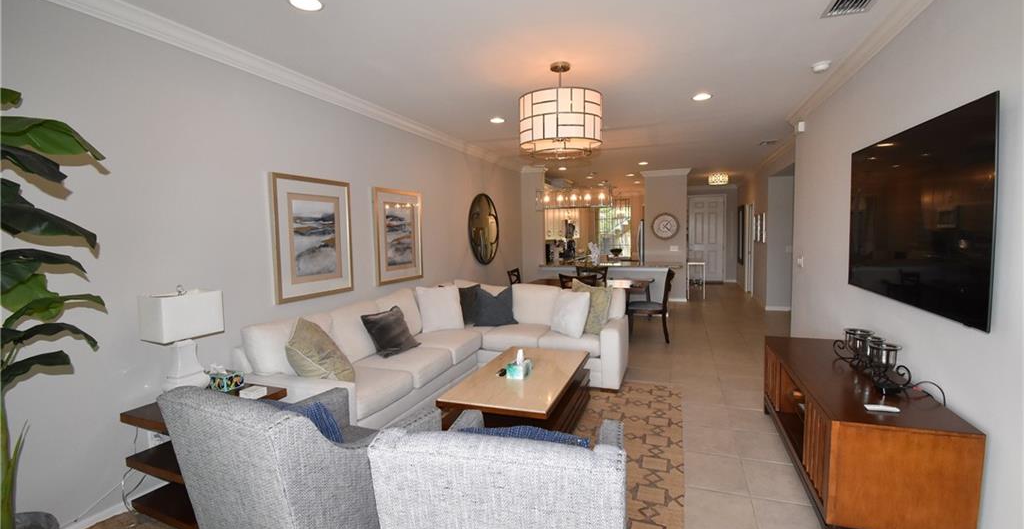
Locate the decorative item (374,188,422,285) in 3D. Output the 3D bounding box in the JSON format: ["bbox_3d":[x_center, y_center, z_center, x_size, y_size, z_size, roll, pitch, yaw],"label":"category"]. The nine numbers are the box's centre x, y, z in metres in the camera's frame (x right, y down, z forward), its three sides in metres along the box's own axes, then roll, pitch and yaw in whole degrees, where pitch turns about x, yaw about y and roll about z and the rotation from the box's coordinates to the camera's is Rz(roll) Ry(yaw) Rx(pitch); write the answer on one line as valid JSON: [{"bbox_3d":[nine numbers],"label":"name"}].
[{"bbox_3d":[-1.251,-0.319,4.779,0.040,1.017,0.815,0,4,22],"label":"decorative item"}]

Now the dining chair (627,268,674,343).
[{"bbox_3d":[1.977,0.562,6.038,0.600,0.980,0.490,0,4,22],"label":"dining chair"}]

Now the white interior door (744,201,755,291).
[{"bbox_3d":[5.480,-0.342,9.851,0.101,2.084,0.856,0,4,22],"label":"white interior door"}]

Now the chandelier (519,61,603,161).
[{"bbox_3d":[0.381,-1.200,3.364,0.650,0.704,0.650,-1,4,0],"label":"chandelier"}]

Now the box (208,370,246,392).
[{"bbox_3d":[-1.911,0.763,2.858,0.130,0.125,0.125,1,5,22],"label":"box"}]

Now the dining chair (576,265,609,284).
[{"bbox_3d":[1.236,0.542,6.668,0.490,0.960,0.580,0,4,22],"label":"dining chair"}]

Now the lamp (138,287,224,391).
[{"bbox_3d":[-1.929,0.490,2.528,0.210,0.722,0.330,1,5,22],"label":"lamp"}]

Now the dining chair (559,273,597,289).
[{"bbox_3d":[0.978,0.596,5.992,0.490,0.960,0.580,1,5,26],"label":"dining chair"}]

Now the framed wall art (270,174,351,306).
[{"bbox_3d":[-1.687,-0.226,3.684,0.040,1.017,0.815,0,4,22],"label":"framed wall art"}]

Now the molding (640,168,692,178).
[{"bbox_3d":[3.306,-1.973,9.187,1.027,0.144,0.160,1,5,22],"label":"molding"}]

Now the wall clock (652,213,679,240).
[{"bbox_3d":[3.306,-0.816,9.222,0.544,0.564,0.050,0,4,22],"label":"wall clock"}]

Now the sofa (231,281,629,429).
[{"bbox_3d":[-0.324,0.805,4.026,2.424,0.976,3.008,1,5,22],"label":"sofa"}]

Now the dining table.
[{"bbox_3d":[1.153,0.664,6.406,1.782,0.765,1.027,0,4,22],"label":"dining table"}]

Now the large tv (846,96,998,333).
[{"bbox_3d":[2.375,-0.283,2.572,0.045,1.021,1.696,1,5,22],"label":"large tv"}]

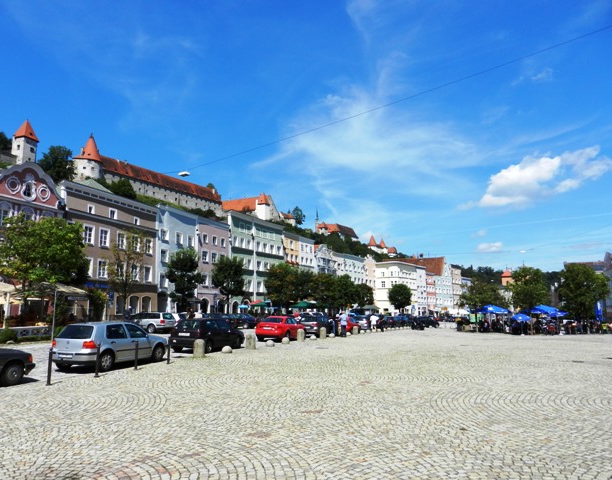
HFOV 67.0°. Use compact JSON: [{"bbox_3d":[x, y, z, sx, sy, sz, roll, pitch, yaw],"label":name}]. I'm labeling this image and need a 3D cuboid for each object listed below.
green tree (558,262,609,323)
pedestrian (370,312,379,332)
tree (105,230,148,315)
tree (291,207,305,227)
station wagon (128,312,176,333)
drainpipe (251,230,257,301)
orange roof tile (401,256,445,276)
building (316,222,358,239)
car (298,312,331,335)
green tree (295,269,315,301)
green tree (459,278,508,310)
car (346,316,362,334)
[{"bbox_3d":[22.226,4.631,37.215,4.000,5.600,4.000,-6,-10,31],"label":"green tree"},{"bbox_3d":[5.748,6.853,38.400,0.520,1.740,0.360,-2,-9,10],"label":"pedestrian"},{"bbox_3d":[-16.161,3.576,41.846,3.600,8.600,3.600,3,-9,-21],"label":"tree"},{"bbox_3d":[-5.536,-15.175,301.031,8.300,12.700,8.300,0,-9,0],"label":"tree"},{"bbox_3d":[-12.281,6.439,35.980,4.500,1.500,1.760,-6,-10,31],"label":"station wagon"},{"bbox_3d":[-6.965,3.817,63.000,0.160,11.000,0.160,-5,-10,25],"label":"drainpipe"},{"bbox_3d":[37.774,8.319,150.483,14.000,6.300,6.500,-6,-10,33],"label":"orange roof tile"},{"bbox_3d":[22.912,-5.441,344.909,17.000,13.000,29.000,-5,-10,28],"label":"building"},{"bbox_3d":[0.845,6.145,33.453,1.780,1.670,4.400,-3,-9,20],"label":"car"},{"bbox_3d":[-0.270,7.615,60.553,4.200,7.200,4.200,0,-9,0],"label":"green tree"},{"bbox_3d":[16.853,6.172,43.885,4.500,5.030,4.500,0,-9,0],"label":"green tree"},{"bbox_3d":[3.388,6.949,37.981,1.660,1.430,3.900,-4,-10,22],"label":"car"}]

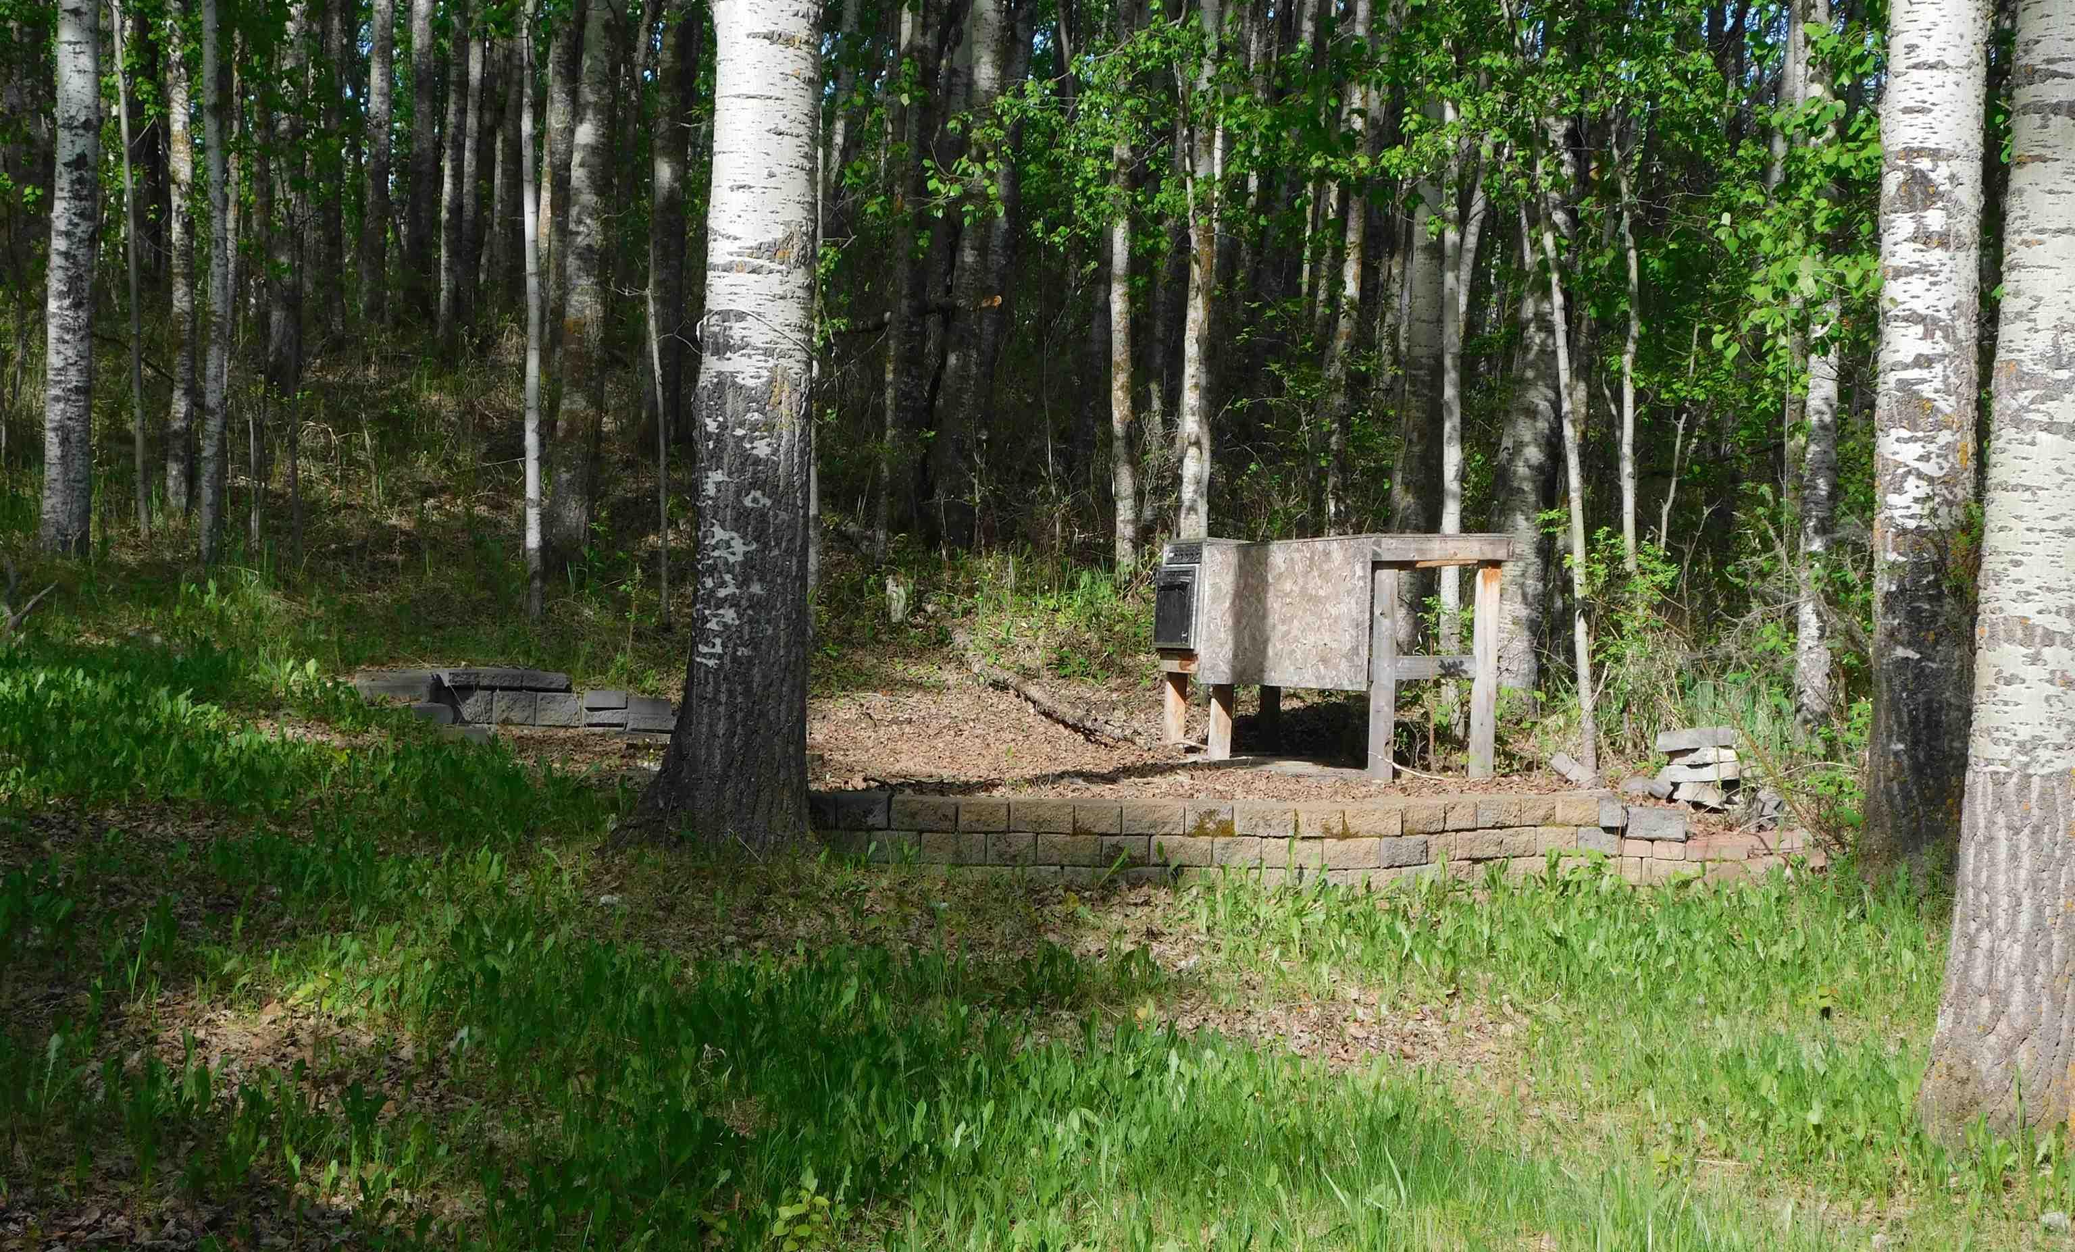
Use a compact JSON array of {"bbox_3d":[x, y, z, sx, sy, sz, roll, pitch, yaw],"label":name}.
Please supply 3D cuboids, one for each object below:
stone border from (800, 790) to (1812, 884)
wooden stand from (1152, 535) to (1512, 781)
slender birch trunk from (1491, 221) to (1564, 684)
[{"bbox_3d":[1.080,0.845,14.200,4.000,0.360,0.850,0,0,-5],"label":"stone border"},{"bbox_3d":[1.260,0.130,15.550,0.720,1.000,1.750,0,0,-29],"label":"wooden stand"},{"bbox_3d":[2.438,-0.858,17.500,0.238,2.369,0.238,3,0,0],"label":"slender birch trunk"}]

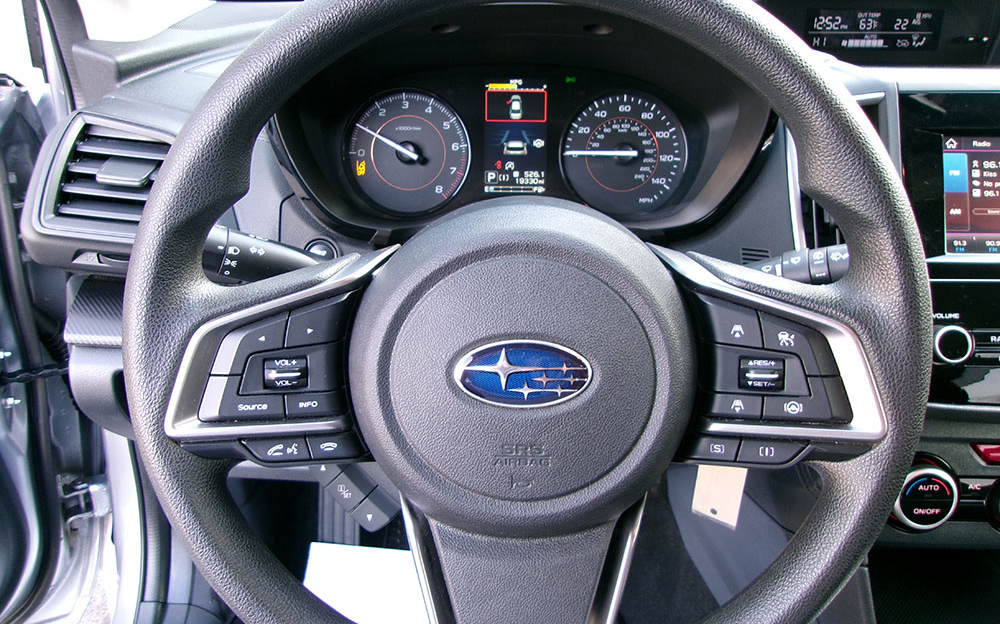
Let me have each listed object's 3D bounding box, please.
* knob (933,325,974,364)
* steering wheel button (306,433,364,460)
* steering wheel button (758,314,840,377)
[{"bbox_3d":[0.306,0.022,0.527,0.025,0.025,0.016,0,3,0],"label":"knob"},{"bbox_3d":[-0.080,0.065,0.377,0.028,0.013,0.010,0,7,0],"label":"steering wheel button"},{"bbox_3d":[0.142,0.015,0.372,0.037,0.029,0.010,0,7,0],"label":"steering wheel button"}]

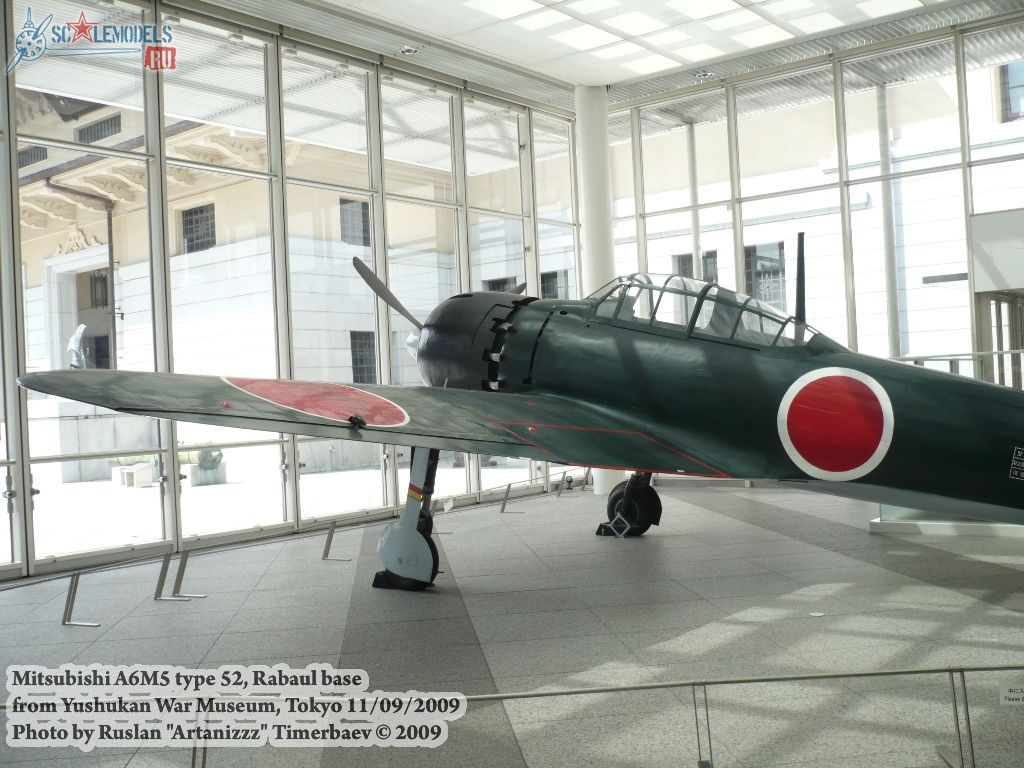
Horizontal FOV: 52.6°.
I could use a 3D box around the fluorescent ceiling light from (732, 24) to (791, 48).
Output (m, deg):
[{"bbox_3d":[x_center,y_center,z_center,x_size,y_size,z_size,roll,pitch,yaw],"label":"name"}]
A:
[{"bbox_3d":[3.543,-4.947,14.672,0.660,0.080,0.660,-4,-1,38],"label":"fluorescent ceiling light"}]

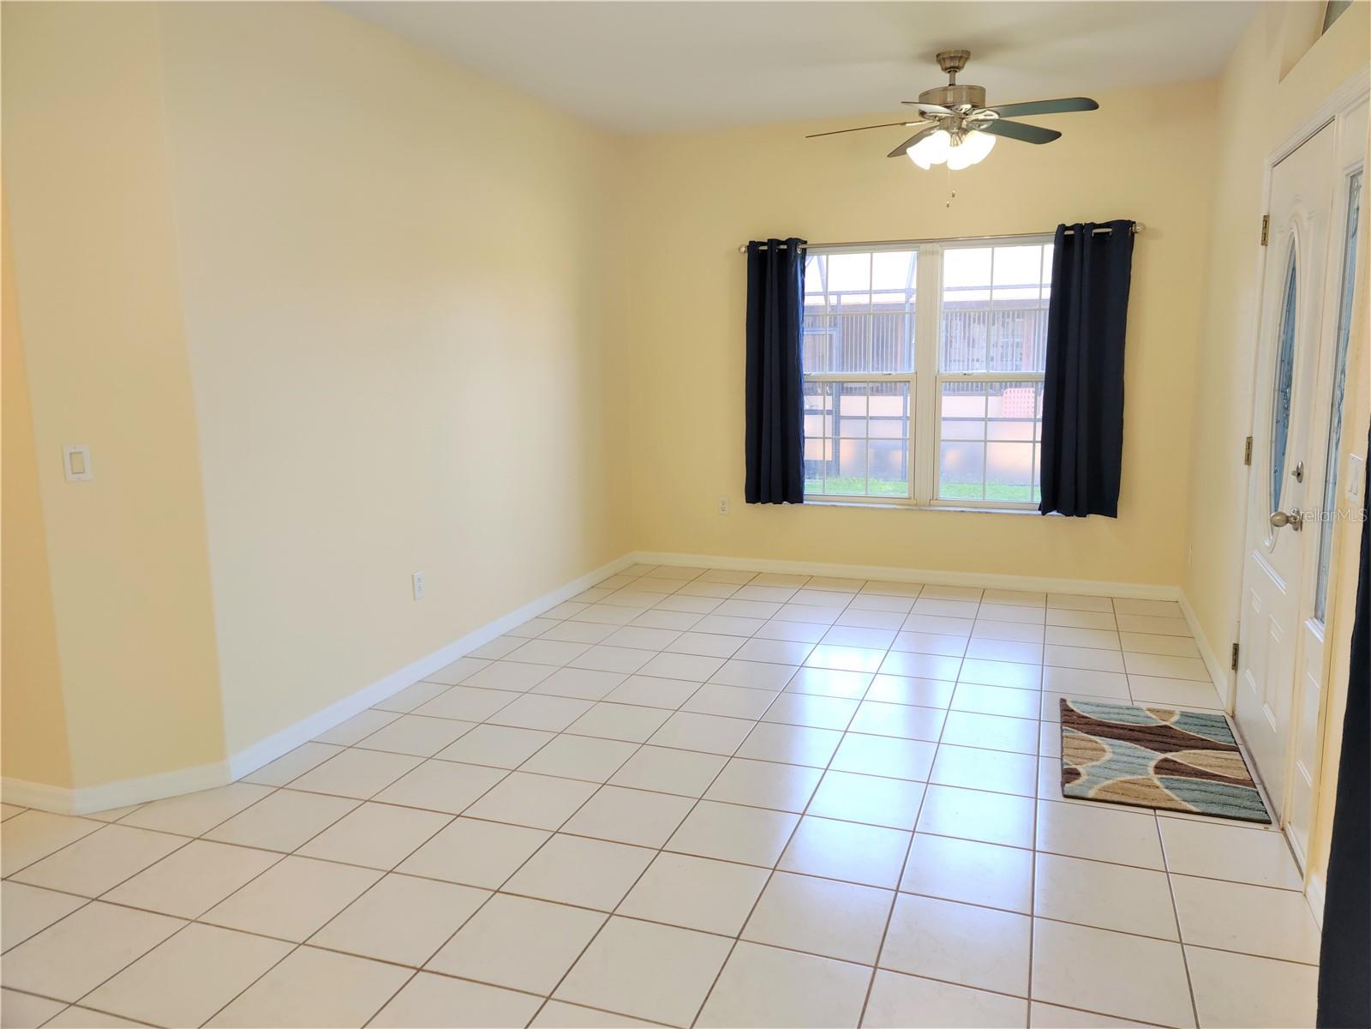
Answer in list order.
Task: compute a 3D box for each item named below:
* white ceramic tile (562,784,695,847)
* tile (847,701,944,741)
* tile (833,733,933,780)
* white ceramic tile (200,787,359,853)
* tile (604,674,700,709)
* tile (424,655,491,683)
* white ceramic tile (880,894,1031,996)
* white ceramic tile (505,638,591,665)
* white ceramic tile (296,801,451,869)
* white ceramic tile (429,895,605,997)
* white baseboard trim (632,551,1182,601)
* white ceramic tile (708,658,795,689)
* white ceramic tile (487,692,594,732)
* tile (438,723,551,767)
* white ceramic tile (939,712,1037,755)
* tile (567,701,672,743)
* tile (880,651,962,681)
[{"bbox_3d":[-0.171,0.939,3.217,0.333,0.010,0.337,3,11,20],"label":"white ceramic tile"},{"bbox_3d":[0.824,0.799,3.963,0.334,0.010,0.337,3,11,20],"label":"tile"},{"bbox_3d":[0.694,0.844,3.576,0.329,0.010,0.340,3,11,19],"label":"tile"},{"bbox_3d":[-1.249,0.951,3.204,0.328,0.010,0.340,3,11,19],"label":"white ceramic tile"},{"bbox_3d":[-0.132,0.747,4.299,0.334,0.010,0.337,3,11,20],"label":"tile"},{"bbox_3d":[-1.002,0.697,4.567,0.184,0.010,0.340,3,10,19],"label":"tile"},{"bbox_3d":[0.672,1.056,2.544,0.334,0.010,0.337,3,11,20],"label":"white ceramic tile"},{"bbox_3d":[-0.651,0.651,4.859,0.333,0.010,0.337,3,11,20],"label":"white ceramic tile"},{"bbox_3d":[-0.926,0.965,3.094,0.328,0.010,0.340,3,11,19],"label":"white ceramic tile"},{"bbox_3d":[-0.408,1.058,2.549,0.328,0.010,0.340,3,11,19],"label":"white ceramic tile"},{"bbox_3d":[1.190,0.354,6.169,3.200,0.078,0.015,3,11,19],"label":"white baseboard trim"},{"bbox_3d":[0.299,0.695,4.442,0.329,0.010,0.340,3,11,19],"label":"white ceramic tile"},{"bbox_3d":[-0.566,0.784,4.062,0.328,0.010,0.340,3,11,19],"label":"white ceramic tile"},{"bbox_3d":[-0.692,0.846,3.769,0.333,0.010,0.337,3,11,20],"label":"tile"},{"bbox_3d":[1.134,0.812,3.817,0.336,0.010,0.340,3,10,19],"label":"white ceramic tile"},{"bbox_3d":[-0.250,0.793,3.910,0.329,0.010,0.340,3,11,19],"label":"tile"},{"bbox_3d":[1.051,0.677,4.580,0.331,0.010,0.333,3,11,19],"label":"tile"}]

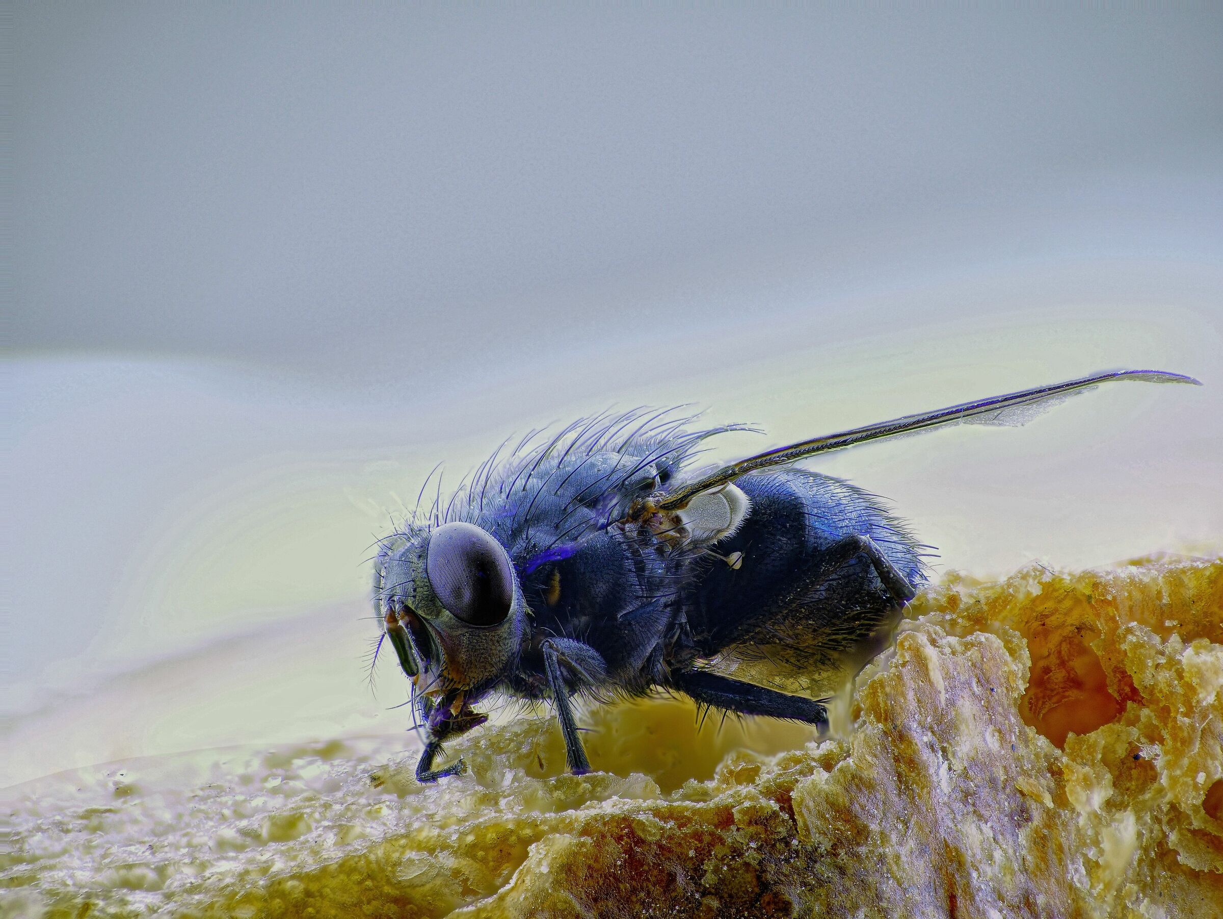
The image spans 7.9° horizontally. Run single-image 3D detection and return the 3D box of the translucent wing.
[{"bbox_3d":[0.005,0.000,0.142,0.009,0.001,0.003,-14,-5,0],"label":"translucent wing"}]

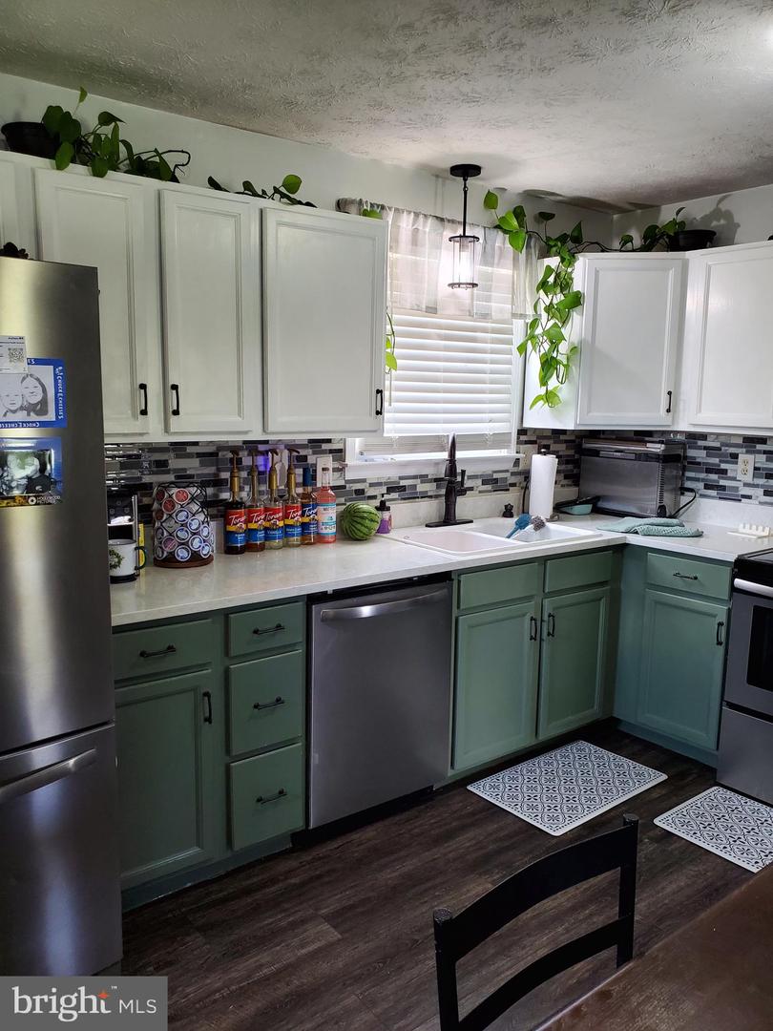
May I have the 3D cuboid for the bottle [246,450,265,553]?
[{"bbox_3d":[-0.483,-0.055,2.876,0.074,0.375,0.086,-6,11,-36],"label":"bottle"}]

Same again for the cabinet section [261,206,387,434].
[{"bbox_3d":[-0.288,-0.668,2.775,0.500,0.735,0.320,-6,11,-36],"label":"cabinet section"}]

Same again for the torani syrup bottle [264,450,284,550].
[{"bbox_3d":[-0.420,-0.061,2.894,0.075,0.371,0.075,-3,10,-24],"label":"torani syrup bottle"}]

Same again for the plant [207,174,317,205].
[{"bbox_3d":[-0.420,-1.099,2.590,0.430,0.125,0.150,-6,11,-36],"label":"plant"}]

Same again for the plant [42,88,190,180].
[{"bbox_3d":[-0.789,-1.101,2.297,0.450,0.240,0.230,-6,11,-36],"label":"plant"}]

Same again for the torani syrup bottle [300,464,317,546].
[{"bbox_3d":[-0.301,-0.040,3.032,0.073,0.303,0.073,1,9,0],"label":"torani syrup bottle"}]

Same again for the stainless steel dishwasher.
[{"bbox_3d":[-0.169,0.585,2.850,0.600,0.815,0.610,-6,11,-36],"label":"stainless steel dishwasher"}]

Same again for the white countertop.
[{"bbox_3d":[0.324,0.160,2.906,2.870,0.037,1.170,-6,11,-36],"label":"white countertop"}]

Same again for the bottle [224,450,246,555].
[{"bbox_3d":[-0.548,-0.049,2.796,0.076,0.374,0.076,1,9,0],"label":"bottle"}]

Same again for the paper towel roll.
[{"bbox_3d":[0.776,-0.146,3.813,0.122,0.308,0.122,1,9,0],"label":"paper towel roll"}]

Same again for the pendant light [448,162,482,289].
[{"bbox_3d":[0.322,-1.178,3.188,0.128,0.469,0.128,1,9,0],"label":"pendant light"}]

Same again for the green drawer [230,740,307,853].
[{"bbox_3d":[-0.488,0.843,2.558,0.240,0.288,0.450,-6,11,-36],"label":"green drawer"}]

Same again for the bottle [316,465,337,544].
[{"bbox_3d":[-0.237,-0.041,3.023,0.076,0.295,0.076,1,9,0],"label":"bottle"}]

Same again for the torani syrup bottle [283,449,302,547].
[{"bbox_3d":[-0.357,-0.067,2.967,0.074,0.375,0.088,-6,11,-36],"label":"torani syrup bottle"}]

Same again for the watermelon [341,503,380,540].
[{"bbox_3d":[-0.101,0.024,3.072,0.156,0.155,0.156,1,9,0],"label":"watermelon"}]

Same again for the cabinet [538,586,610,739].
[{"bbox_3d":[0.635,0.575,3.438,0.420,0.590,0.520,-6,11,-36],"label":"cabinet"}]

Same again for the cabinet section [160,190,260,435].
[{"bbox_3d":[-0.635,-0.633,2.518,0.315,0.735,0.320,-6,11,-36],"label":"cabinet section"}]

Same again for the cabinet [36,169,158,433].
[{"bbox_3d":[-0.896,-0.602,2.326,0.330,0.725,0.325,-6,11,-36],"label":"cabinet"}]

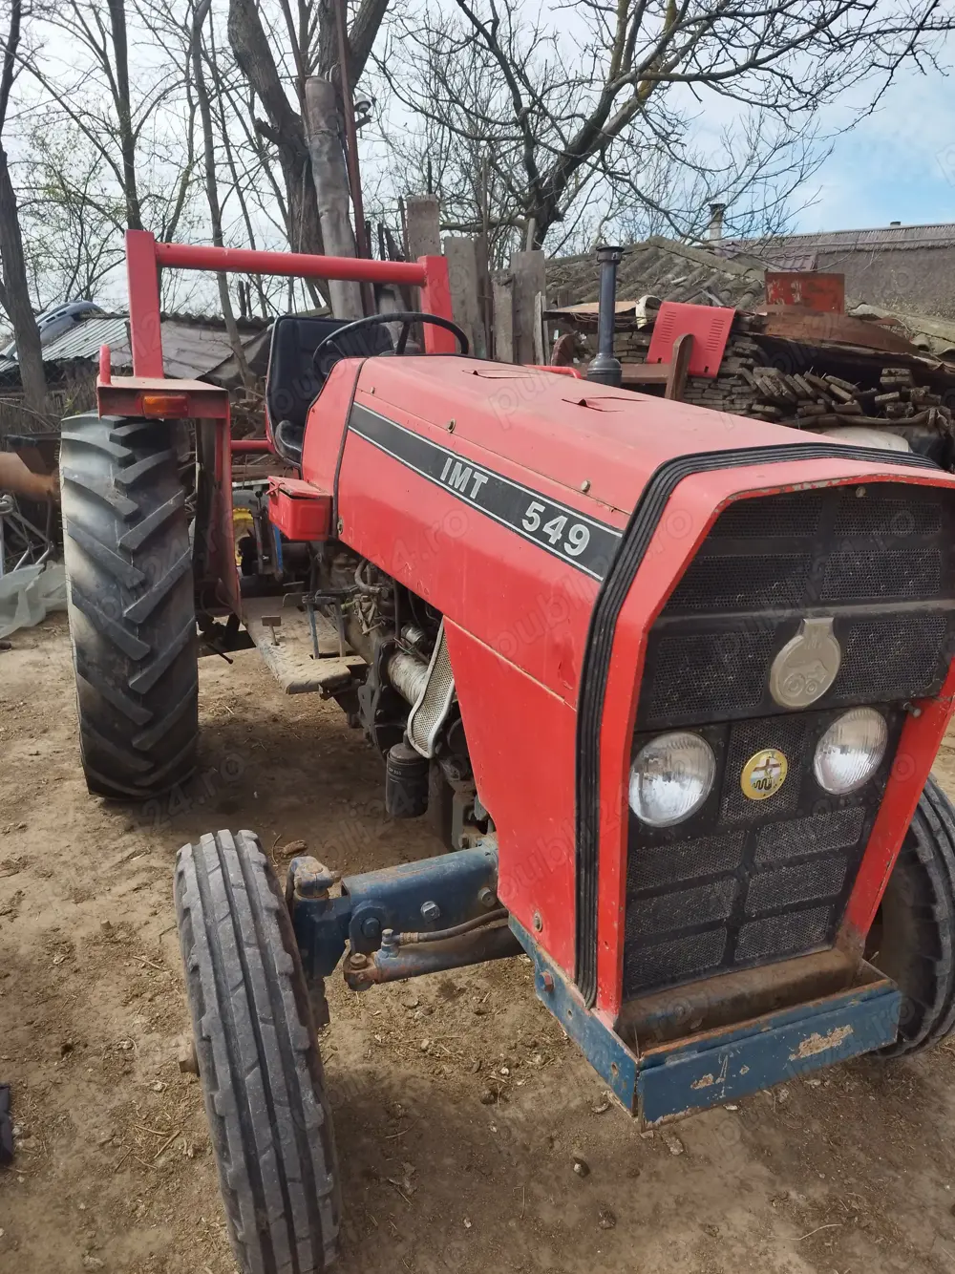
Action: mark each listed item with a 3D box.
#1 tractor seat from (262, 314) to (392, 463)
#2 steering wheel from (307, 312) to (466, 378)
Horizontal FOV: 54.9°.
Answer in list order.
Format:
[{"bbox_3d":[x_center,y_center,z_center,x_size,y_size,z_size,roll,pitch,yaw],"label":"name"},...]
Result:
[{"bbox_3d":[-0.460,-0.805,3.144,0.450,0.520,0.500,-4,17,-24],"label":"tractor seat"},{"bbox_3d":[-0.253,-0.809,2.695,0.440,0.070,0.440,-8,-9,-1],"label":"steering wheel"}]

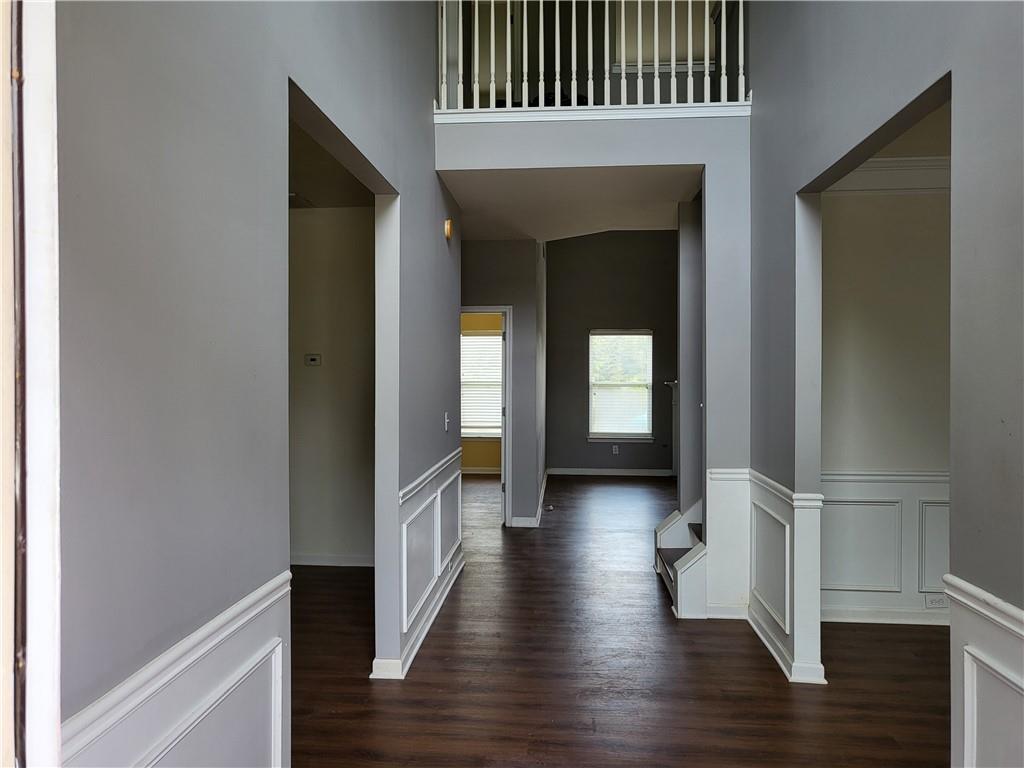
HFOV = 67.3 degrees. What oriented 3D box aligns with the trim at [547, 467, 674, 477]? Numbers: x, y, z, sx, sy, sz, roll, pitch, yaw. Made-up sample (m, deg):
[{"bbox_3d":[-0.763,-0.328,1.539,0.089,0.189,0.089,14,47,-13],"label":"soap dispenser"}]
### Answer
[{"bbox_3d":[1.403,1.263,10.971,1.770,0.097,0.022,0,1,4],"label":"trim"}]

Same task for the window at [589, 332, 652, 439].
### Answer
[{"bbox_3d":[1.555,0.003,10.985,0.908,1.535,0.090,0,1,4],"label":"window"}]

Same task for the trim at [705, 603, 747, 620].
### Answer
[{"bbox_3d":[1.269,1.339,4.528,0.251,0.088,0.023,0,1,4],"label":"trim"}]

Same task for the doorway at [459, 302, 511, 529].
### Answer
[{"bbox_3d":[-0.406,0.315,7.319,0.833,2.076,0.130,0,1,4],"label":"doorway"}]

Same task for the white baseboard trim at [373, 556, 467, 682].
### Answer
[{"bbox_3d":[-0.506,1.339,4.772,0.163,0.085,2.280,0,1,4],"label":"white baseboard trim"}]

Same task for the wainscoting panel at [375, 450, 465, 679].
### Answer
[{"bbox_3d":[-0.502,0.940,4.748,0.144,0.884,2.217,0,1,4],"label":"wainscoting panel"}]

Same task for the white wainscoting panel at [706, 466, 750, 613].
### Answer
[{"bbox_3d":[1.272,0.941,4.532,0.255,0.884,0.035,0,1,4],"label":"white wainscoting panel"}]

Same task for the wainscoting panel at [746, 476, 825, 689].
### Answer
[{"bbox_3d":[1.413,0.947,4.042,0.161,0.884,0.943,0,1,4],"label":"wainscoting panel"}]

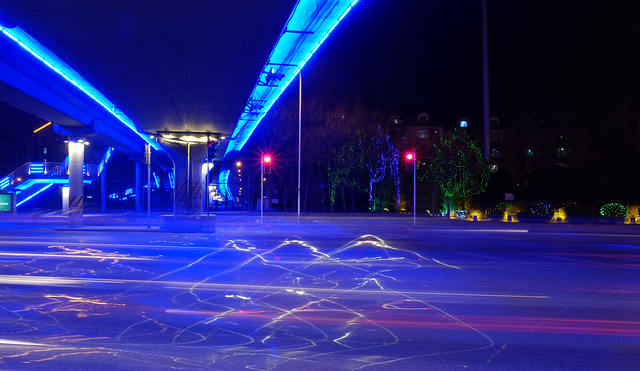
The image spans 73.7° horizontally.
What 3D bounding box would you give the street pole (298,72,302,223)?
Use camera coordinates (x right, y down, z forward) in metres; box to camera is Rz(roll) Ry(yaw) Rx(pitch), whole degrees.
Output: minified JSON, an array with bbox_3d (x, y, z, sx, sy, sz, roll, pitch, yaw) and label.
[{"bbox_3d":[-1.220,-2.388,26.300,0.200,9.400,0.200,0,-1,0],"label":"street pole"}]

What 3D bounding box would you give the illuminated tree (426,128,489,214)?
[{"bbox_3d":[9.971,-0.858,30.500,4.400,6.430,4.200,0,-1,0],"label":"illuminated tree"}]

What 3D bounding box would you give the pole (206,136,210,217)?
[{"bbox_3d":[-5.366,-0.432,20.500,0.150,3.840,0.150,0,-1,0],"label":"pole"}]

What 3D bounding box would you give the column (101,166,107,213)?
[{"bbox_3d":[-20.267,0.305,40.000,0.600,4.550,0.600,0,-1,0],"label":"column"}]

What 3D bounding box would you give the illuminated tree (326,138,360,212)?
[{"bbox_3d":[2.120,-0.880,38.500,3.000,6.720,2.800,0,-1,0],"label":"illuminated tree"}]

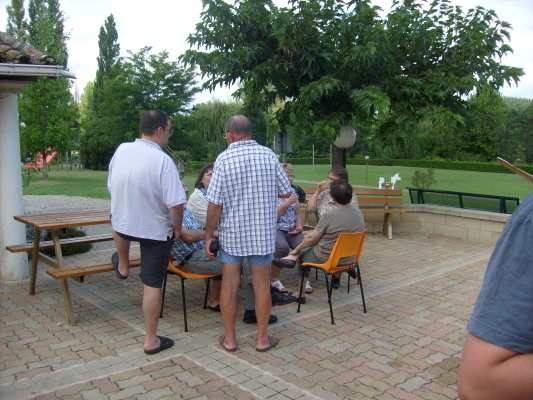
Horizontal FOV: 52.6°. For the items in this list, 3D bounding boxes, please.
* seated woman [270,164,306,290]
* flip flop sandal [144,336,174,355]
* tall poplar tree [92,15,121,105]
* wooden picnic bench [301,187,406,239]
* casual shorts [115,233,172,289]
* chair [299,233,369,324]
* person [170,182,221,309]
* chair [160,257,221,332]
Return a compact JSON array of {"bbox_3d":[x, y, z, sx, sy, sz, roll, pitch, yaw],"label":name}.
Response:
[{"bbox_3d":[0.219,0.269,5.746,0.500,1.270,0.780,-1,7,-8],"label":"seated woman"},{"bbox_3d":[-0.789,1.062,3.995,0.265,0.085,0.110,-6,9,-43],"label":"flip flop sandal"},{"bbox_3d":[-14.665,-10.389,49.150,2.900,12.600,2.900,0,6,0],"label":"tall poplar tree"},{"bbox_3d":[1.315,0.212,8.852,1.820,0.770,0.580,1,6,5],"label":"wooden picnic bench"},{"bbox_3d":[-0.906,0.347,4.085,0.420,0.500,0.450,0,6,-3],"label":"casual shorts"},{"bbox_3d":[0.615,0.642,4.901,0.470,0.790,0.510,-6,9,-43],"label":"chair"},{"bbox_3d":[-0.404,0.429,4.680,0.860,1.250,0.550,1,6,8],"label":"person"},{"bbox_3d":[-0.626,0.657,4.711,0.470,0.790,0.510,-5,9,-42],"label":"chair"}]

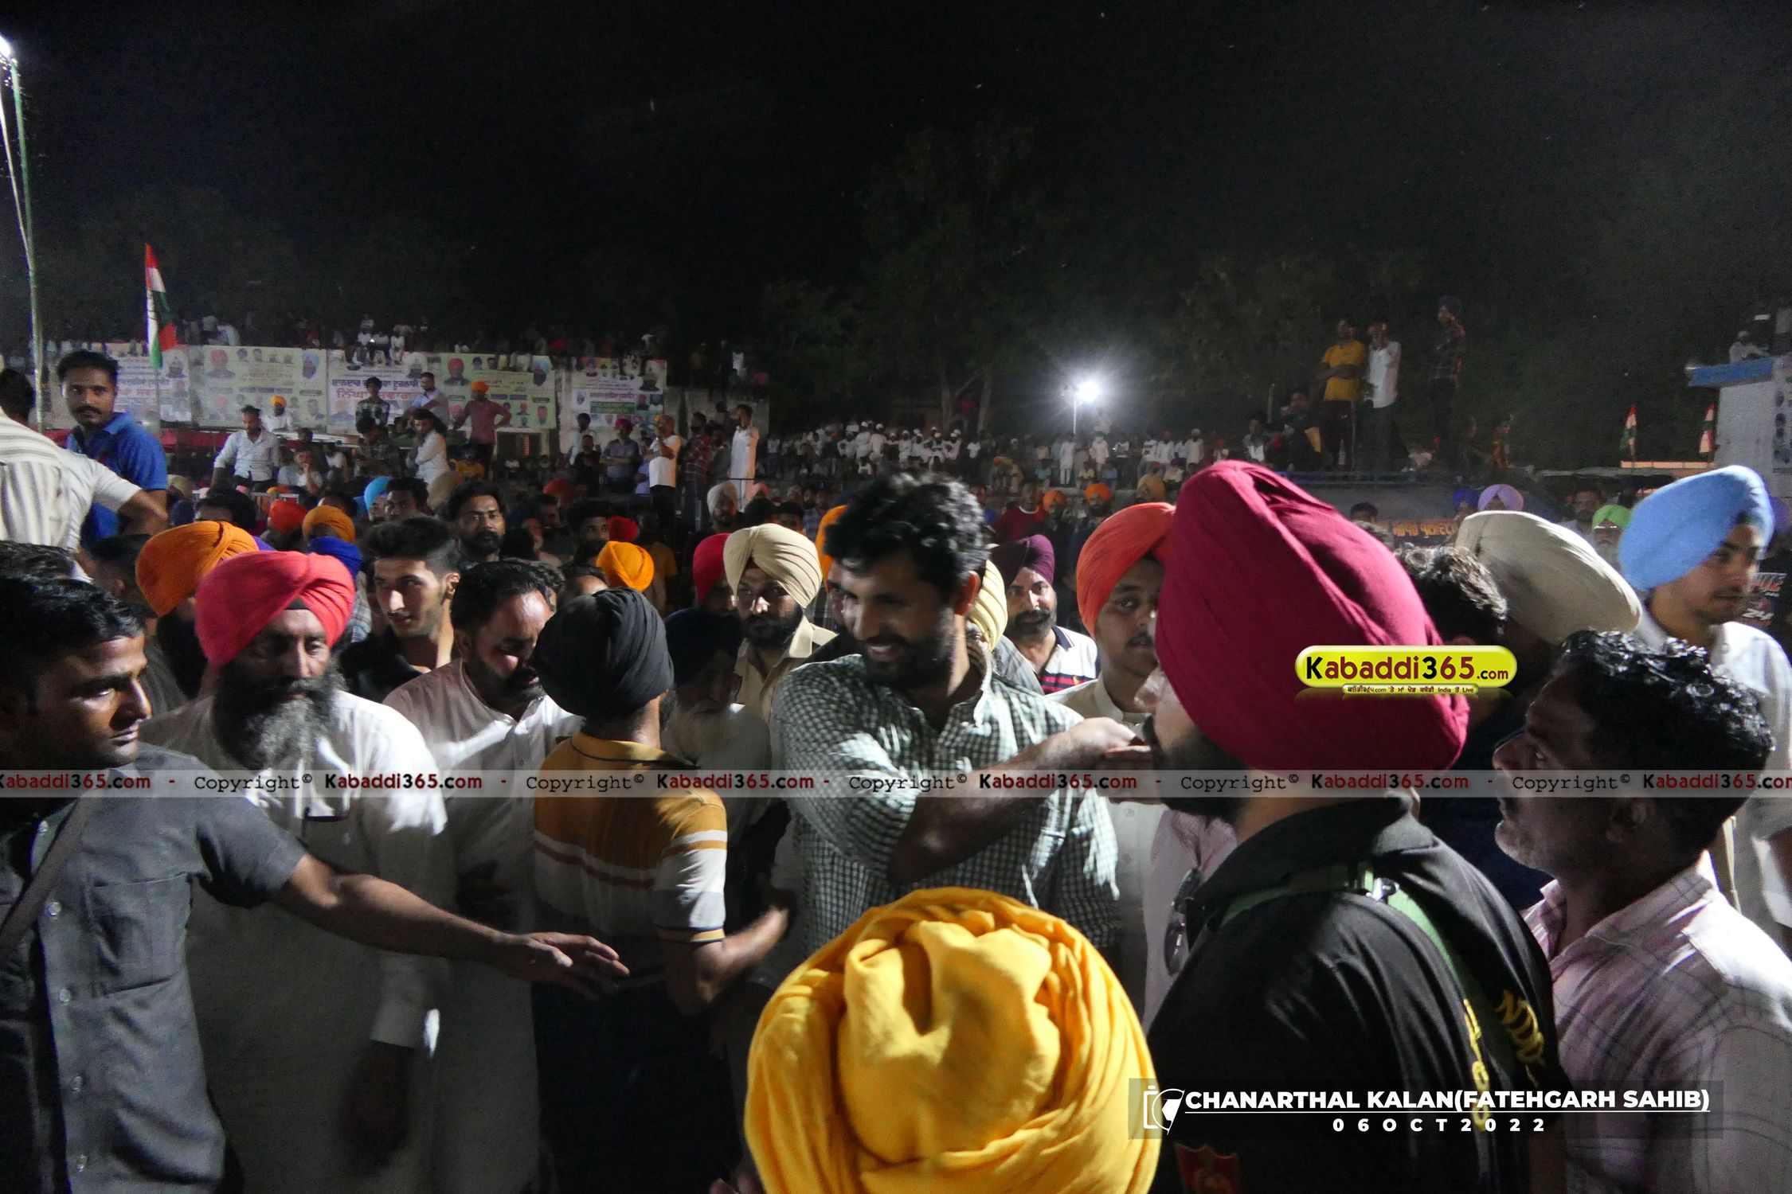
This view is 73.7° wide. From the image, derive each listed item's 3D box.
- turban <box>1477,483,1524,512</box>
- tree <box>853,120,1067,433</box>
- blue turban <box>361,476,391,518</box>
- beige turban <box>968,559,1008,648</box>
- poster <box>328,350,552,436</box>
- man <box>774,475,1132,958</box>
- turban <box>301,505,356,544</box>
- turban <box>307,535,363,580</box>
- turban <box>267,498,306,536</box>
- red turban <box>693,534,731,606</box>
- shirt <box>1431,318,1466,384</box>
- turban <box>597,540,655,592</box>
[{"bbox_3d":[3.292,-0.514,6.500,0.250,0.220,0.270,4,7,30],"label":"turban"},{"bbox_3d":[2.725,-13.249,50.000,8.900,14.000,8.500,0,7,0],"label":"tree"},{"bbox_3d":[-3.312,-0.646,7.700,0.240,0.210,0.280,-2,8,-21],"label":"blue turban"},{"bbox_3d":[0.121,0.000,2.750,0.260,0.230,0.280,1,6,6],"label":"beige turban"},{"bbox_3d":[-16.585,-7.504,44.000,7.950,3.000,0.050,-1,6,-15],"label":"poster"},{"bbox_3d":[0.070,0.720,1.600,0.520,1.770,0.480,0,6,-3],"label":"man"},{"bbox_3d":[-2.705,-0.351,5.700,0.245,0.200,0.280,-1,7,-14],"label":"turban"},{"bbox_3d":[-2.481,-0.174,5.300,0.290,0.210,0.250,5,8,31],"label":"turban"},{"bbox_3d":[-3.922,-0.519,7.700,0.240,0.220,0.260,-1,6,-18],"label":"turban"},{"bbox_3d":[-0.492,-0.084,3.600,0.250,0.220,0.270,0,6,-7],"label":"red turban"},{"bbox_3d":[6.019,-2.682,13.000,0.300,0.700,0.460,-1,6,-17],"label":"shirt"},{"bbox_3d":[-1.131,-0.123,5.000,0.240,0.220,0.280,-3,8,-24],"label":"turban"}]

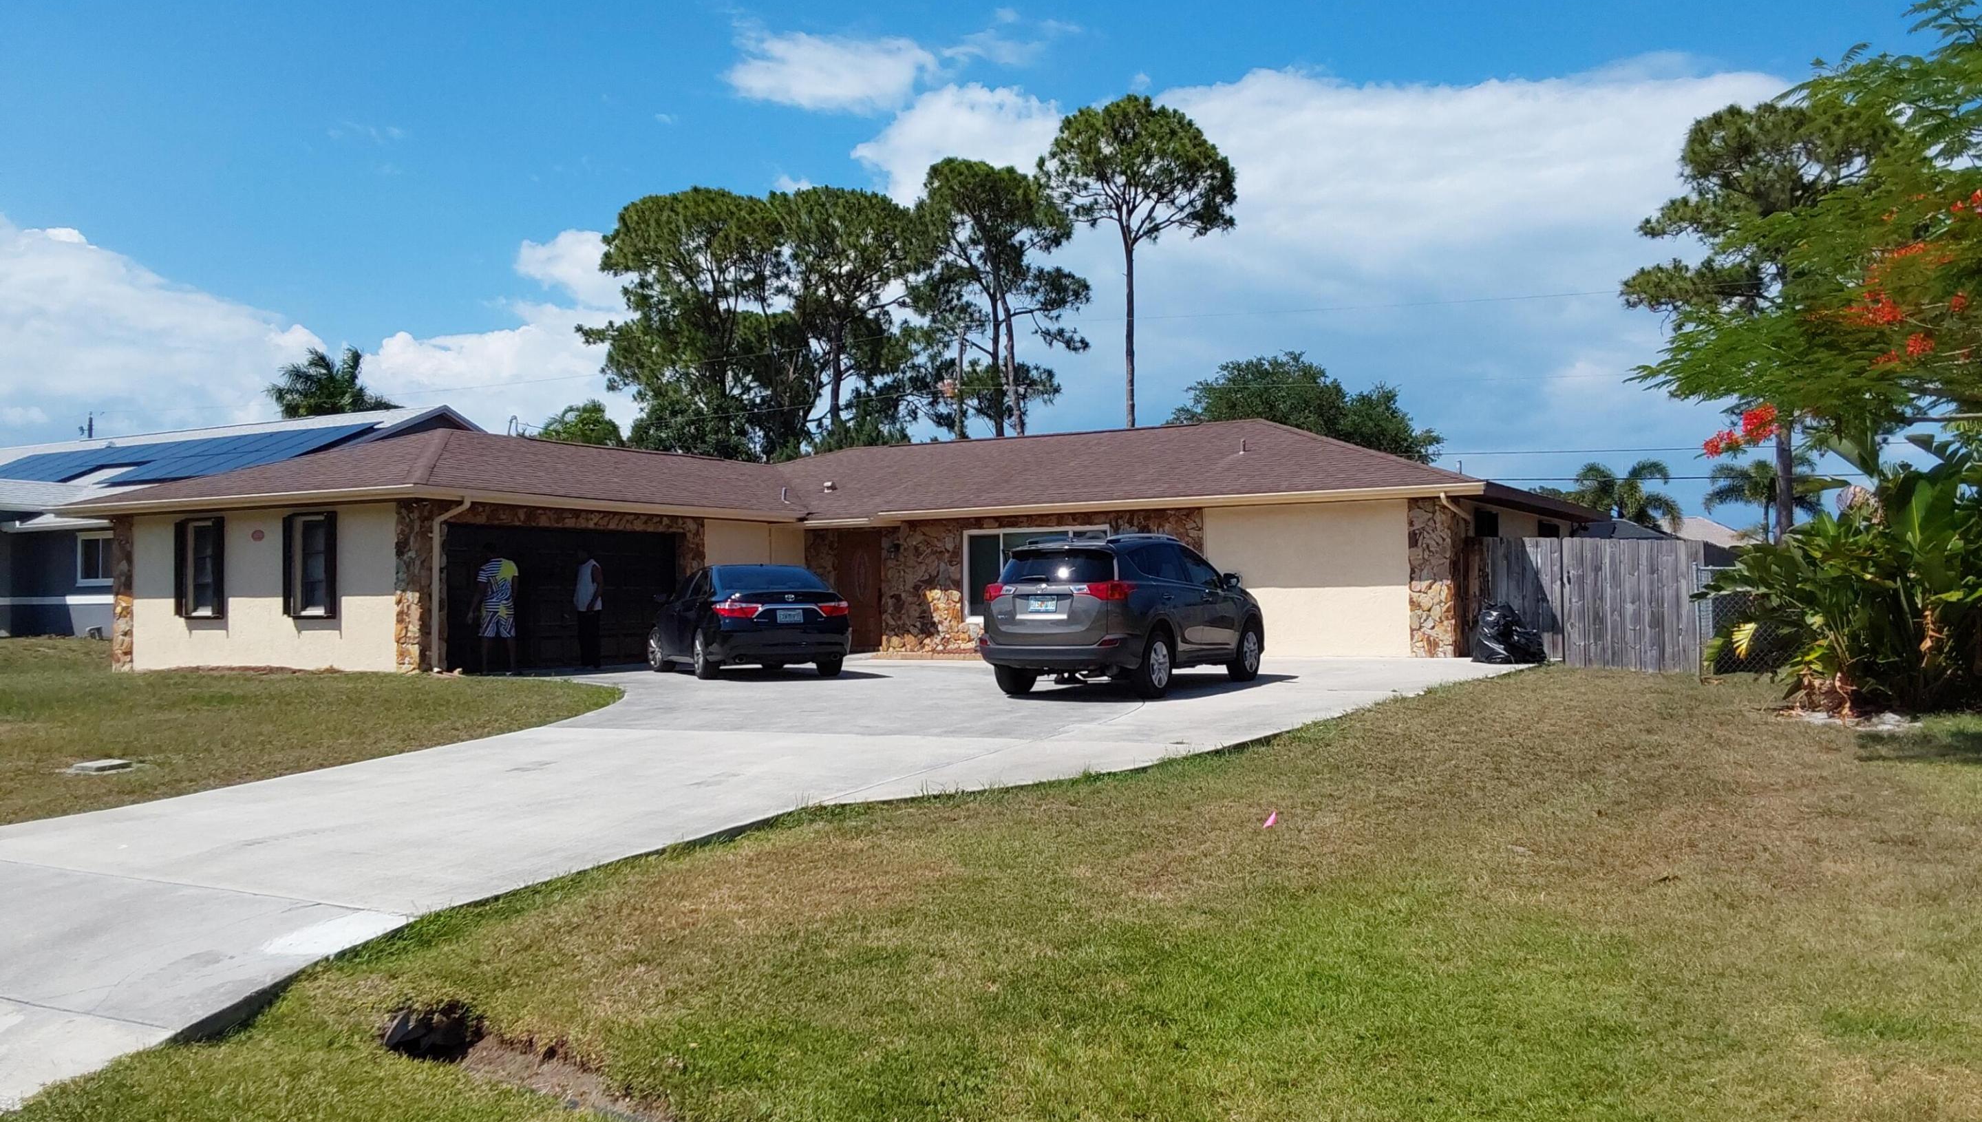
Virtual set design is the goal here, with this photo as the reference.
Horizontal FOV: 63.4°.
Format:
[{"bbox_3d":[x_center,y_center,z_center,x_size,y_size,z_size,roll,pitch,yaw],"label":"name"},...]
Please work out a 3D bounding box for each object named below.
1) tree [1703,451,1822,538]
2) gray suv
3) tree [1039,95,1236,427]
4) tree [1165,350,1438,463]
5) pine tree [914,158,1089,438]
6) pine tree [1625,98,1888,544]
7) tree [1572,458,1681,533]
[{"bbox_3d":[26.995,-0.892,55.934,3.821,5.736,3.821,-1,-1,26],"label":"tree"},{"bbox_3d":[1.615,0.580,18.100,1.870,1.690,4.570,-1,-1,29],"label":"gray suv"},{"bbox_3d":[5.682,-7.600,60.772,7.460,19.860,7.237,-1,-1,5],"label":"tree"},{"bbox_3d":[11.203,-2.586,56.890,9.508,9.530,8.557,-1,-1,11],"label":"tree"},{"bbox_3d":[0.492,-6.504,61.795,6.766,17.836,6.428,-1,-1,1],"label":"pine tree"},{"bbox_3d":[23.100,-6.100,48.000,8.100,15.300,7.600,-1,-1,0],"label":"pine tree"},{"bbox_3d":[22.234,-0.729,55.937,3.803,5.520,3.803,-1,-1,22],"label":"tree"}]

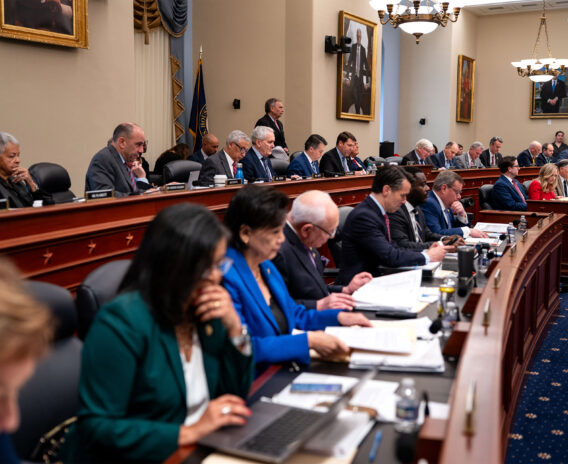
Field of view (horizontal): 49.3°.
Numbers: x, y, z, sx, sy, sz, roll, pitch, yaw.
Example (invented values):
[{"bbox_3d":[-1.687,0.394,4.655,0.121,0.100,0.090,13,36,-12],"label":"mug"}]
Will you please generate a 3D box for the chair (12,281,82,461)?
[{"bbox_3d":[-0.513,0.690,1.727,0.660,1.100,0.640,3,8,19],"label":"chair"}]

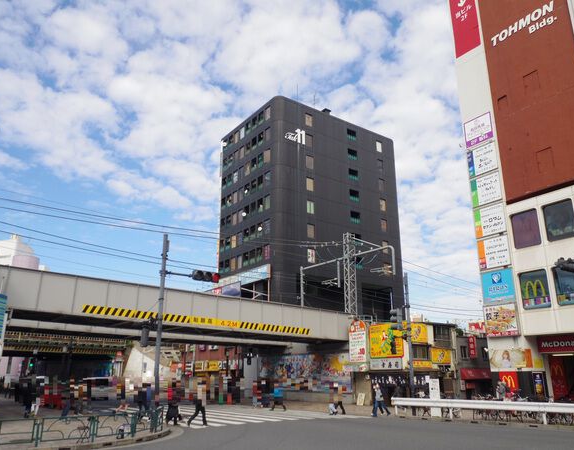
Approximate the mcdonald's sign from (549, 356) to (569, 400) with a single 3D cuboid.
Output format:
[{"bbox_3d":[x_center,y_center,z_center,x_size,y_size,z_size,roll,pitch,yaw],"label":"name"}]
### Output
[{"bbox_3d":[14.673,8.308,25.200,0.100,2.352,1.035,14,-23,-34],"label":"mcdonald's sign"}]

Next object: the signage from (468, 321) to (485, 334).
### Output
[{"bbox_3d":[16.864,9.026,41.212,2.200,1.200,0.200,-4,-18,14],"label":"signage"}]

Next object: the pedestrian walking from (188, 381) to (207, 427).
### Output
[{"bbox_3d":[-3.554,7.181,18.794,0.850,1.680,0.500,14,-22,-36],"label":"pedestrian walking"}]

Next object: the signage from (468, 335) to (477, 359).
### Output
[{"bbox_3d":[11.824,7.741,29.831,0.220,1.413,0.550,15,-23,-36],"label":"signage"}]

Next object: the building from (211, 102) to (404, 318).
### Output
[{"bbox_3d":[2.815,4.083,61.259,20.183,33.635,13.995,13,-22,-34],"label":"building"}]

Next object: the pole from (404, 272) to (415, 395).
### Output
[{"bbox_3d":[6.591,6.167,24.907,0.260,7.400,0.260,17,-24,-42],"label":"pole"}]

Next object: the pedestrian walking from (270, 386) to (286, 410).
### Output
[{"bbox_3d":[-0.577,10.718,29.132,0.750,1.600,0.500,15,-23,-36],"label":"pedestrian walking"}]

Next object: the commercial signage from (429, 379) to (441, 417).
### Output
[{"bbox_3d":[7.296,8.535,23.109,0.100,1.771,0.520,17,-25,-39],"label":"commercial signage"}]

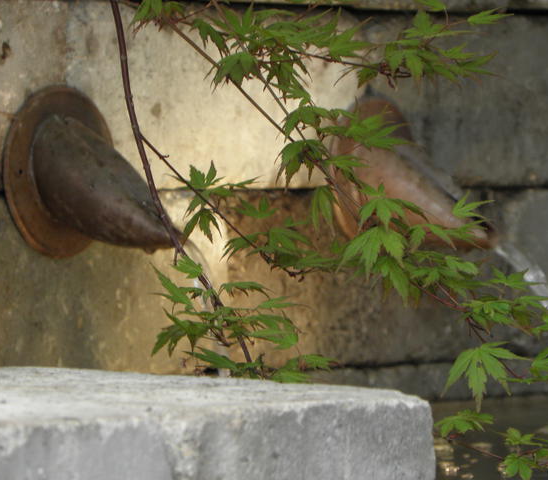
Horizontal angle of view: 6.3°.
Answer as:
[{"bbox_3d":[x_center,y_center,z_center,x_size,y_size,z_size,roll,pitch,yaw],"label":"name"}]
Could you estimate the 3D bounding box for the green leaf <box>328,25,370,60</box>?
[{"bbox_3d":[0.070,-0.183,4.600,0.039,0.033,0.028,0,1,0],"label":"green leaf"}]

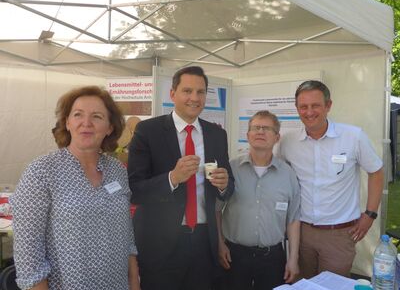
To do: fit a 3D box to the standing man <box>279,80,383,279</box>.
[{"bbox_3d":[0.675,0.545,1.860,0.600,1.800,0.380,3,3,30],"label":"standing man"}]

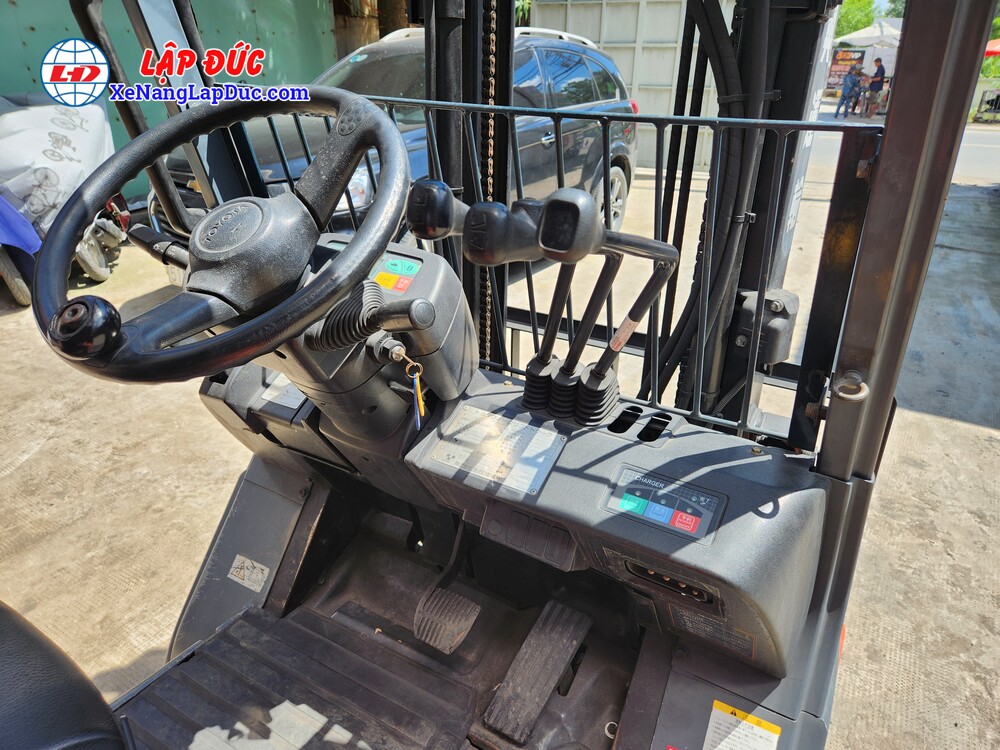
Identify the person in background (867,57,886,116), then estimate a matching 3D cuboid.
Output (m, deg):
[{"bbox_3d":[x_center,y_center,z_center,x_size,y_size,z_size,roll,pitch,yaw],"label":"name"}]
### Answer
[{"bbox_3d":[11.683,-8.892,20.617,0.380,1.736,0.500,-7,26,-13],"label":"person in background"}]

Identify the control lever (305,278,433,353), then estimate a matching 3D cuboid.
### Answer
[{"bbox_3d":[-0.130,-0.062,0.690,0.121,0.056,0.056,4,25,9],"label":"control lever"}]

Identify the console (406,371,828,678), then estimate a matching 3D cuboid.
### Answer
[{"bbox_3d":[0.121,0.148,0.805,0.475,0.200,0.200,12,28,25],"label":"console"}]

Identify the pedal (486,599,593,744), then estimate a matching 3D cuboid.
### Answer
[{"bbox_3d":[0.059,0.430,0.969,0.069,0.030,0.195,17,58,33],"label":"pedal"}]

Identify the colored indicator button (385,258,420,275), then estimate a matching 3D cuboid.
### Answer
[{"bbox_3d":[-0.117,-0.130,0.800,0.050,0.005,0.020,12,63,25],"label":"colored indicator button"}]

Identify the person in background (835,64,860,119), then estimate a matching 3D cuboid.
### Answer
[{"bbox_3d":[11.153,-9.064,21.324,0.500,1.579,0.550,-21,32,-37],"label":"person in background"}]

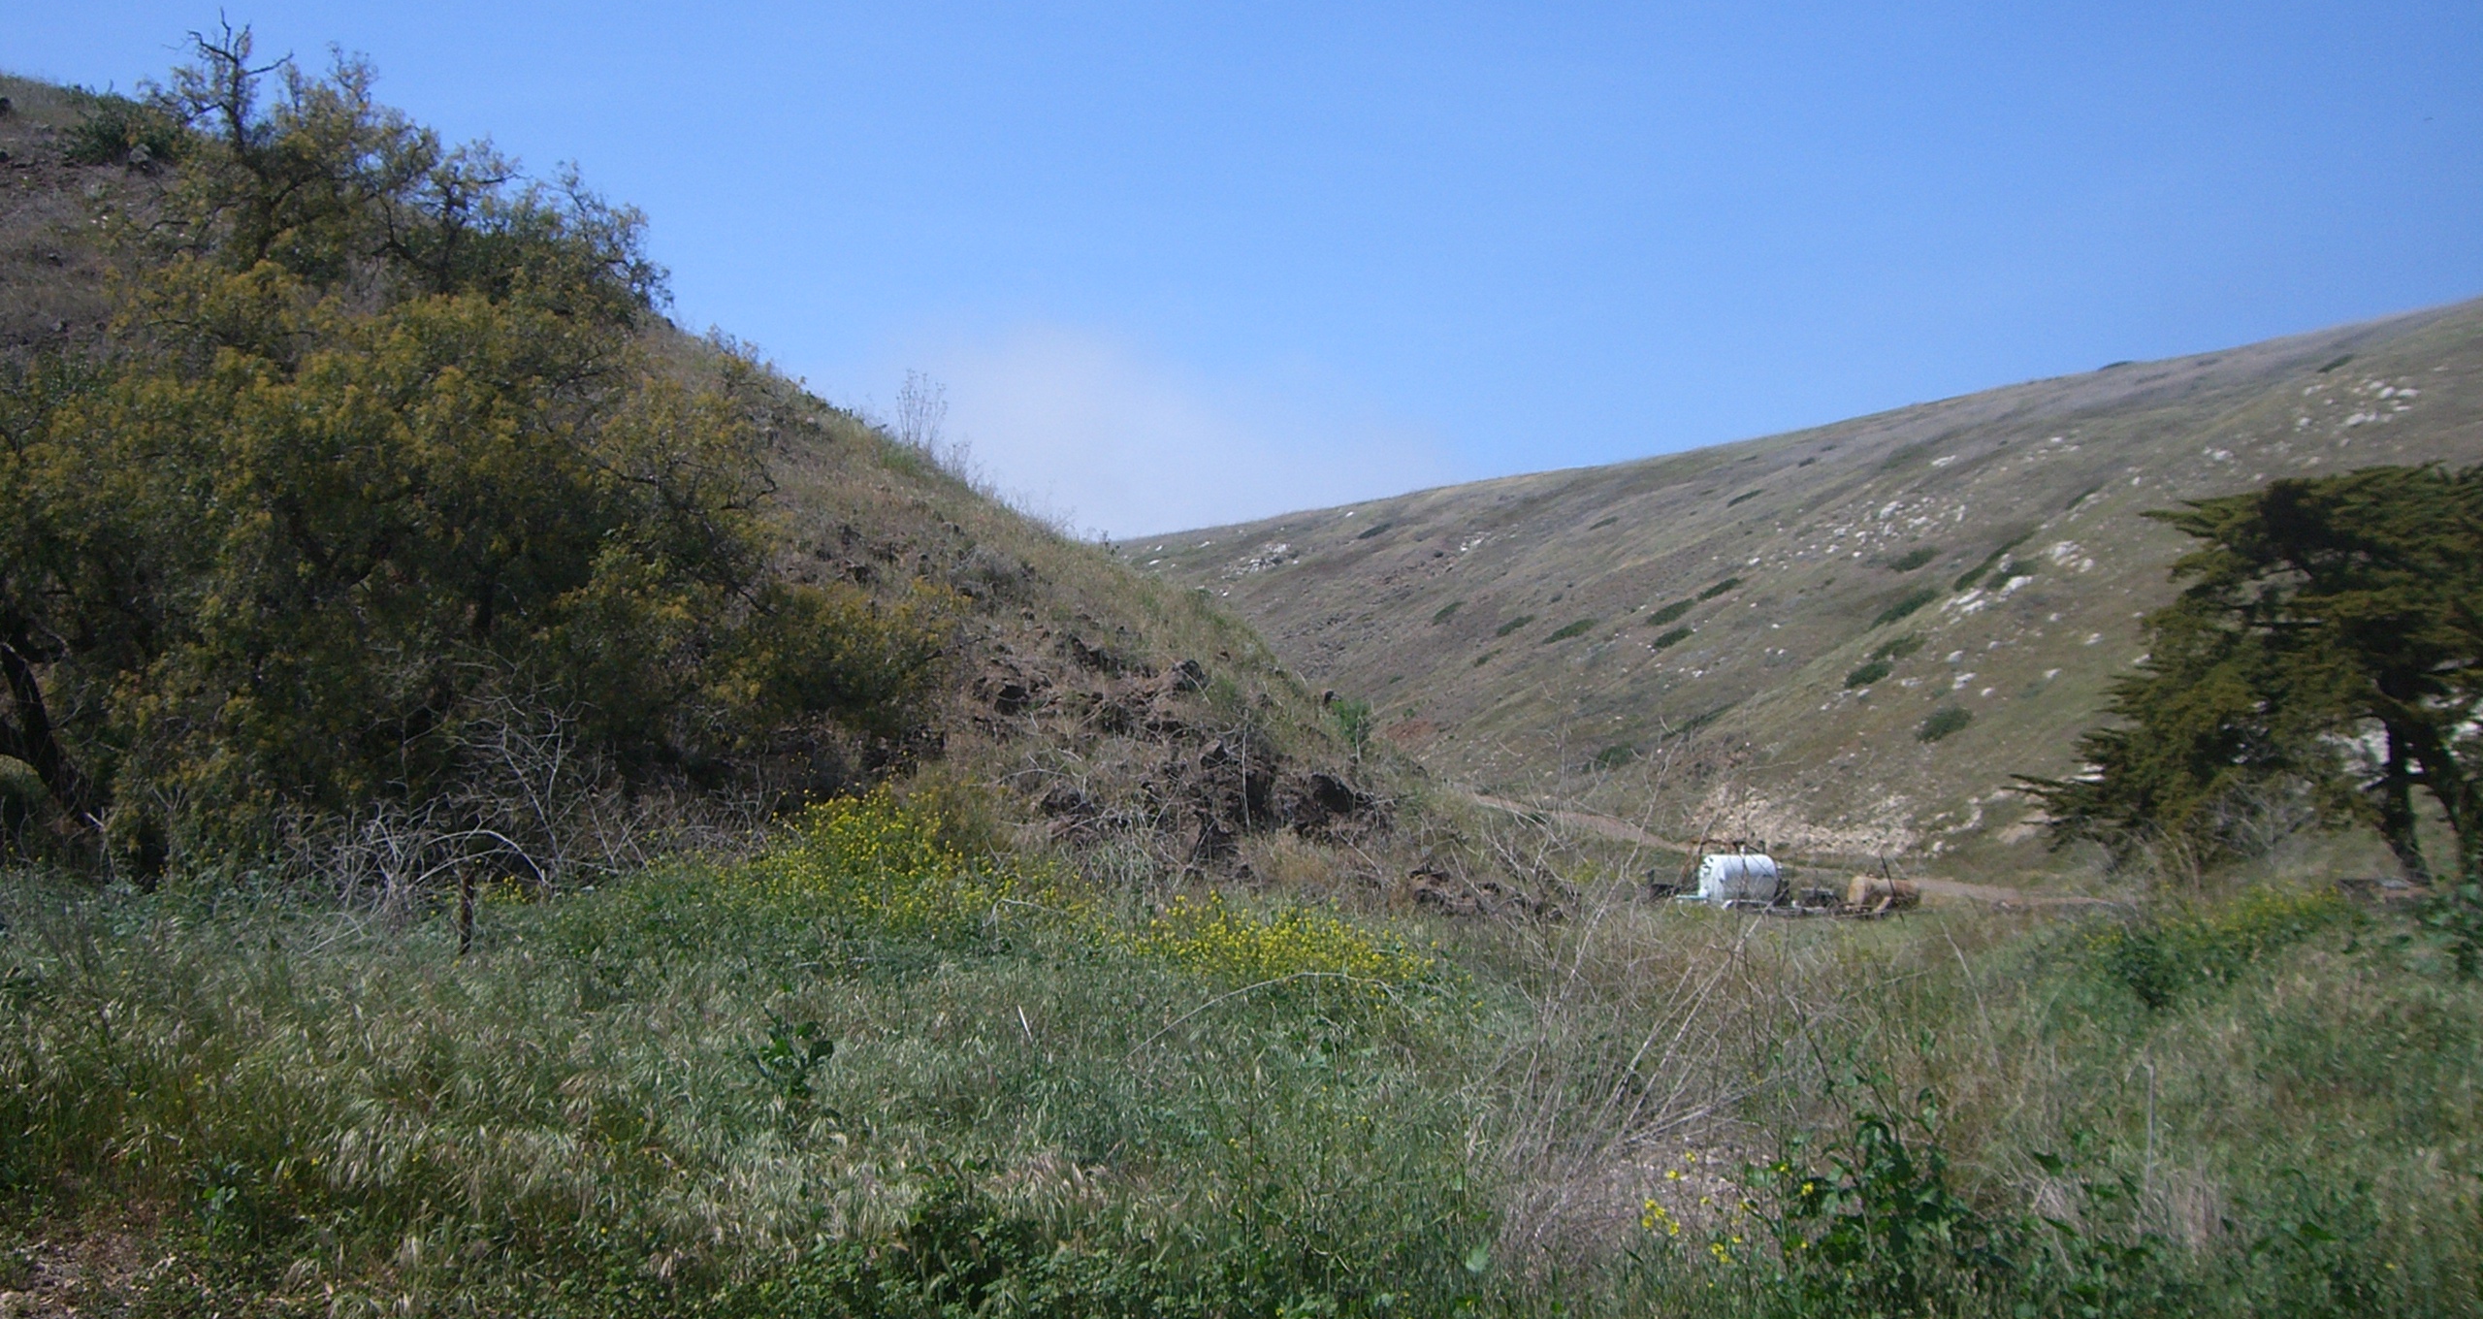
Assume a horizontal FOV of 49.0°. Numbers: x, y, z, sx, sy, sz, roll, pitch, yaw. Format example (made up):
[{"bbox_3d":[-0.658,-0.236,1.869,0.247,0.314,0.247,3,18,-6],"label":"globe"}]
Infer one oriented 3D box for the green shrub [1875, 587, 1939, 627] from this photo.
[{"bbox_3d":[50.043,-3.939,205.000,4.700,2.800,3.600,-1,-3,14],"label":"green shrub"}]

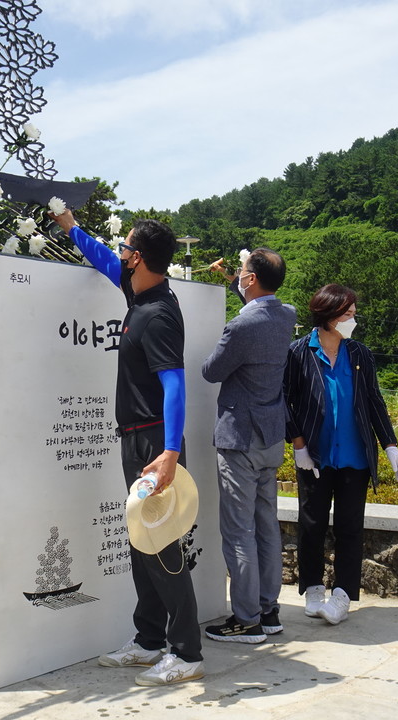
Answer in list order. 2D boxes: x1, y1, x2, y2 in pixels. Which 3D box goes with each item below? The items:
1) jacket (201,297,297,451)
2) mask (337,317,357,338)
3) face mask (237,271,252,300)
[{"bbox_3d":[0.215,0.043,4.390,0.430,0.730,0.500,-2,-3,38],"label":"jacket"},{"bbox_3d":[0.722,-0.154,4.670,0.085,0.105,0.120,8,3,33],"label":"mask"},{"bbox_3d":[0.212,-0.339,4.420,0.090,0.120,0.135,-12,-8,35],"label":"face mask"}]

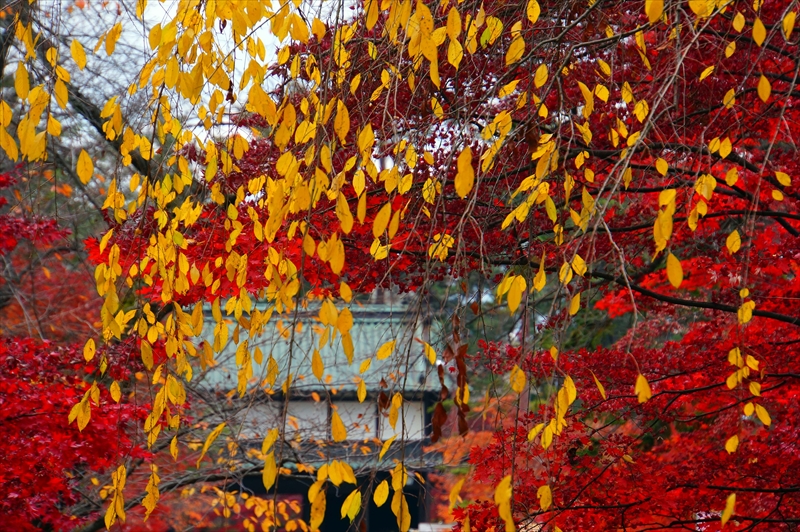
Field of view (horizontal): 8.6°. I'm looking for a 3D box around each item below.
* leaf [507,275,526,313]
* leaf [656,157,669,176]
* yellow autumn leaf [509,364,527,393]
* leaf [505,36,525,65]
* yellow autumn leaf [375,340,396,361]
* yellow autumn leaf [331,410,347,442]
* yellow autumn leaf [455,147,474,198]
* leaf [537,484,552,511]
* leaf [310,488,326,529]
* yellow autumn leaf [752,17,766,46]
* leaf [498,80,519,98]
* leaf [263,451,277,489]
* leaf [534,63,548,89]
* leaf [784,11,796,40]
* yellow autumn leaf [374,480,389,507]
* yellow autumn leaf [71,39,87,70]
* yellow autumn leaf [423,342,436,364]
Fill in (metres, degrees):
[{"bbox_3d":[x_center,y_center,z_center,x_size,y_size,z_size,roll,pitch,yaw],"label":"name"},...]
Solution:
[{"bbox_3d":[0.253,0.061,11.715,0.035,0.085,0.013,6,0,1],"label":"leaf"},{"bbox_3d":[0.719,-0.270,14.607,0.031,0.056,0.013,-24,0,3],"label":"leaf"},{"bbox_3d":[0.247,0.236,11.200,0.033,0.061,0.016,-7,-3,0],"label":"yellow autumn leaf"},{"bbox_3d":[0.261,-0.494,12.268,0.036,0.078,0.013,26,0,0],"label":"leaf"},{"bbox_3d":[-0.033,0.207,13.081,0.034,0.069,0.013,45,0,1],"label":"yellow autumn leaf"},{"bbox_3d":[-0.145,0.374,12.410,0.035,0.076,0.013,-9,0,-1],"label":"yellow autumn leaf"},{"bbox_3d":[0.125,-0.181,10.304,0.037,0.101,0.025,3,-3,0],"label":"yellow autumn leaf"},{"bbox_3d":[0.310,0.497,11.447,0.029,0.056,0.016,9,-3,0],"label":"leaf"},{"bbox_3d":[-0.159,0.473,10.400,0.026,0.082,0.016,15,-3,0],"label":"leaf"},{"bbox_3d":[0.860,-0.561,12.764,0.033,0.072,0.013,-4,0,4],"label":"yellow autumn leaf"},{"bbox_3d":[0.271,-0.436,13.111,0.069,0.028,0.013,-40,1,0],"label":"leaf"},{"bbox_3d":[-0.274,0.435,11.279,0.037,0.091,0.013,7,0,-1],"label":"leaf"},{"bbox_3d":[0.309,-0.416,11.632,0.027,0.052,0.016,11,-3,0],"label":"leaf"},{"bbox_3d":[0.824,-0.507,11.239,0.023,0.060,0.016,15,-3,0],"label":"leaf"},{"bbox_3d":[-0.039,0.481,11.279,0.029,0.059,0.016,16,-3,0],"label":"yellow autumn leaf"},{"bbox_3d":[-0.734,-0.481,12.157,0.032,0.079,0.013,-14,0,-3],"label":"yellow autumn leaf"},{"bbox_3d":[0.065,0.194,11.783,0.021,0.050,0.016,-20,-3,0],"label":"yellow autumn leaf"}]

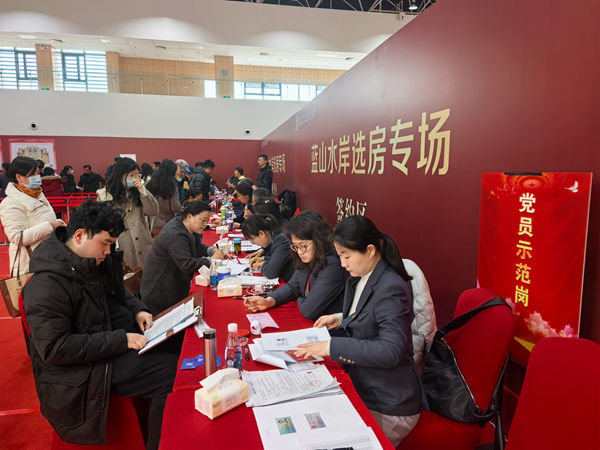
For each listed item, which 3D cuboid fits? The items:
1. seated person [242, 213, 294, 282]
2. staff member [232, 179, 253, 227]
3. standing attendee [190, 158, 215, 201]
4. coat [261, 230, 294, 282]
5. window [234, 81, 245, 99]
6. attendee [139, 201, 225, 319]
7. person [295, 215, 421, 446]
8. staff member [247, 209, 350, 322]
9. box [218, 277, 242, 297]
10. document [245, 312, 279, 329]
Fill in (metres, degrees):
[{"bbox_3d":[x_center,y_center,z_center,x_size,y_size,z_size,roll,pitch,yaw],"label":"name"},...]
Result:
[{"bbox_3d":[-0.067,0.492,3.310,0.750,1.180,0.550,-1,7,-11],"label":"seated person"},{"bbox_3d":[-0.557,0.088,5.863,0.720,1.330,0.500,-1,7,-11],"label":"staff member"},{"bbox_3d":[-1.657,-0.201,6.734,0.420,1.680,0.520,-5,9,-36],"label":"standing attendee"},{"bbox_3d":[-0.034,0.295,3.271,0.570,0.620,0.520,-1,7,-11],"label":"coat"},{"bbox_3d":[-3.200,-7.113,22.000,0.550,1.050,0.100,-2,7,-12],"label":"window"},{"bbox_3d":[-0.814,0.471,2.959,0.630,1.270,0.480,-1,7,-6],"label":"attendee"},{"bbox_3d":[0.162,0.620,1.690,0.600,1.300,0.470,-2,7,-12],"label":"person"},{"bbox_3d":[0.069,0.551,2.533,0.760,1.260,0.580,-1,7,-11],"label":"staff member"},{"bbox_3d":[-0.415,0.387,2.497,0.145,0.066,0.085,-2,7,-12],"label":"box"},{"bbox_3d":[-0.195,0.480,2.110,0.120,0.020,0.210,-1,7,-11],"label":"document"}]

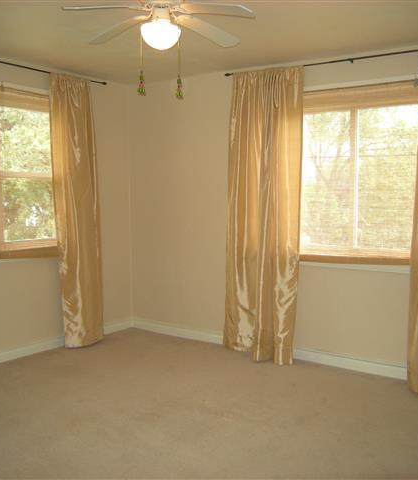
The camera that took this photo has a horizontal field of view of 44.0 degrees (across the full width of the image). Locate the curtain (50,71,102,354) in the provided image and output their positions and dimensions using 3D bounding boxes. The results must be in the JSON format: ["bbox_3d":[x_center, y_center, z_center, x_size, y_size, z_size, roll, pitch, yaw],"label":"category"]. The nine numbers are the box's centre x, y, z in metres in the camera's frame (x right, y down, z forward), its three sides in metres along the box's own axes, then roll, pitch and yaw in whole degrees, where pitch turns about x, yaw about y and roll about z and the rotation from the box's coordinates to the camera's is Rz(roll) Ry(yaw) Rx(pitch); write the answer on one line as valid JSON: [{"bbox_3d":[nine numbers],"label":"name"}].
[{"bbox_3d":[-1.146,-0.220,4.610,0.130,2.370,0.510,5,7,40],"label":"curtain"}]

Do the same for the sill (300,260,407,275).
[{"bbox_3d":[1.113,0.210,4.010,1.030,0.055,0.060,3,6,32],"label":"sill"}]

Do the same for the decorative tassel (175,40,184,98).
[{"bbox_3d":[-0.138,-0.796,2.420,0.034,0.282,0.034,0,5,0],"label":"decorative tassel"}]

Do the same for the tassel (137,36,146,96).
[{"bbox_3d":[-0.316,-0.815,2.420,0.034,0.282,0.034,0,5,0],"label":"tassel"}]

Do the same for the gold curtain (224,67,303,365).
[{"bbox_3d":[0.417,-0.190,4.322,0.680,2.370,0.150,3,6,32],"label":"gold curtain"}]

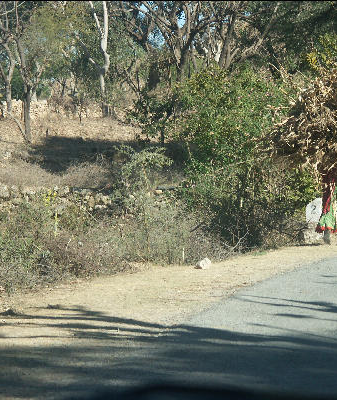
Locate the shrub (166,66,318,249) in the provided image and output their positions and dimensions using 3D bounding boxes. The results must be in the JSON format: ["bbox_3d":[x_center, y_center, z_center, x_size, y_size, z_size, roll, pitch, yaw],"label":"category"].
[{"bbox_3d":[1.185,-0.680,36.000,2.400,2.914,2.300,0,1,0],"label":"shrub"}]

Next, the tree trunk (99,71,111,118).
[{"bbox_3d":[-2.106,-3.505,74.000,0.360,1.514,0.330,0,1,0],"label":"tree trunk"}]

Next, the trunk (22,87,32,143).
[{"bbox_3d":[-3.574,-2.142,57.000,0.240,1.369,0.220,0,1,0],"label":"trunk"}]

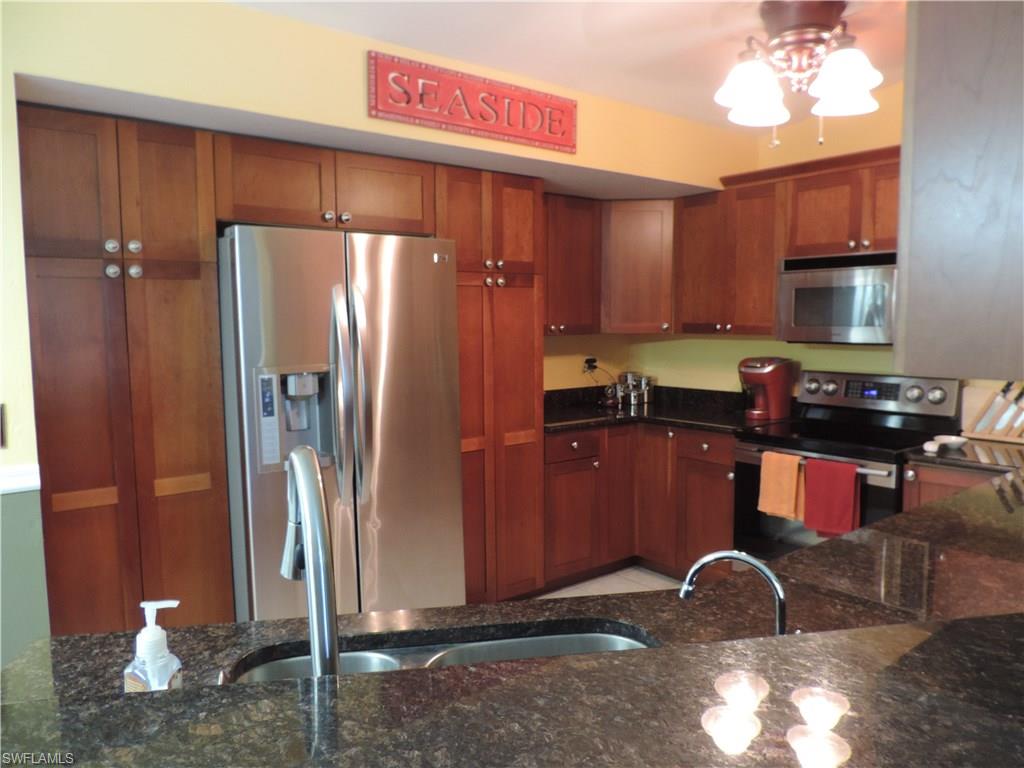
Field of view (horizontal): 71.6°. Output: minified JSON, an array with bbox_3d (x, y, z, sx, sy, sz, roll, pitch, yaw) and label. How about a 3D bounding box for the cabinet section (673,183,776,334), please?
[{"bbox_3d":[1.259,-0.662,3.933,0.325,0.764,0.659,-5,7,-38],"label":"cabinet section"}]

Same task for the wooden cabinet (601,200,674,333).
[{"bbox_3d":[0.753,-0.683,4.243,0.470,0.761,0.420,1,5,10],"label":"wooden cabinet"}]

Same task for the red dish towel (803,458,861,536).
[{"bbox_3d":[1.359,0.486,3.027,0.058,0.321,0.237,-5,7,-38],"label":"red dish towel"}]

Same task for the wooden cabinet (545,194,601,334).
[{"bbox_3d":[0.145,-0.661,4.052,0.691,0.764,0.331,-5,7,-38],"label":"wooden cabinet"}]

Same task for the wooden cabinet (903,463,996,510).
[{"bbox_3d":[1.899,0.704,2.837,0.580,0.783,0.420,-4,6,-36],"label":"wooden cabinet"}]

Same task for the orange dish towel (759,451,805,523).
[{"bbox_3d":[1.214,0.454,3.210,0.058,0.285,0.203,-5,7,-38],"label":"orange dish towel"}]

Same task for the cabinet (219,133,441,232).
[{"bbox_3d":[-0.879,-0.795,3.077,0.914,0.306,0.590,-4,6,-36],"label":"cabinet"}]

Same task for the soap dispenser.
[{"bbox_3d":[-0.478,0.375,0.953,0.075,0.172,0.064,-1,5,-12],"label":"soap dispenser"}]

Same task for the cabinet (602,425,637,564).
[{"bbox_3d":[0.424,0.594,4.146,0.256,0.783,0.580,-4,6,-36],"label":"cabinet"}]

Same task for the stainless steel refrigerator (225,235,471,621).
[{"bbox_3d":[-0.794,0.294,3.080,0.907,1.785,0.800,-5,7,-38],"label":"stainless steel refrigerator"}]

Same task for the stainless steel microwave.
[{"bbox_3d":[1.688,-0.402,3.363,0.375,0.406,0.748,-5,7,-38],"label":"stainless steel microwave"}]

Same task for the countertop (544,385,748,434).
[{"bbox_3d":[0.680,0.153,3.903,1.240,0.139,1.260,-4,6,-36],"label":"countertop"}]

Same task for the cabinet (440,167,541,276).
[{"bbox_3d":[-0.279,-0.764,3.525,0.608,0.453,0.628,-5,7,-38],"label":"cabinet"}]

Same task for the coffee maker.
[{"bbox_3d":[1.355,0.029,3.753,0.270,0.330,0.205,-4,6,-36],"label":"coffee maker"}]

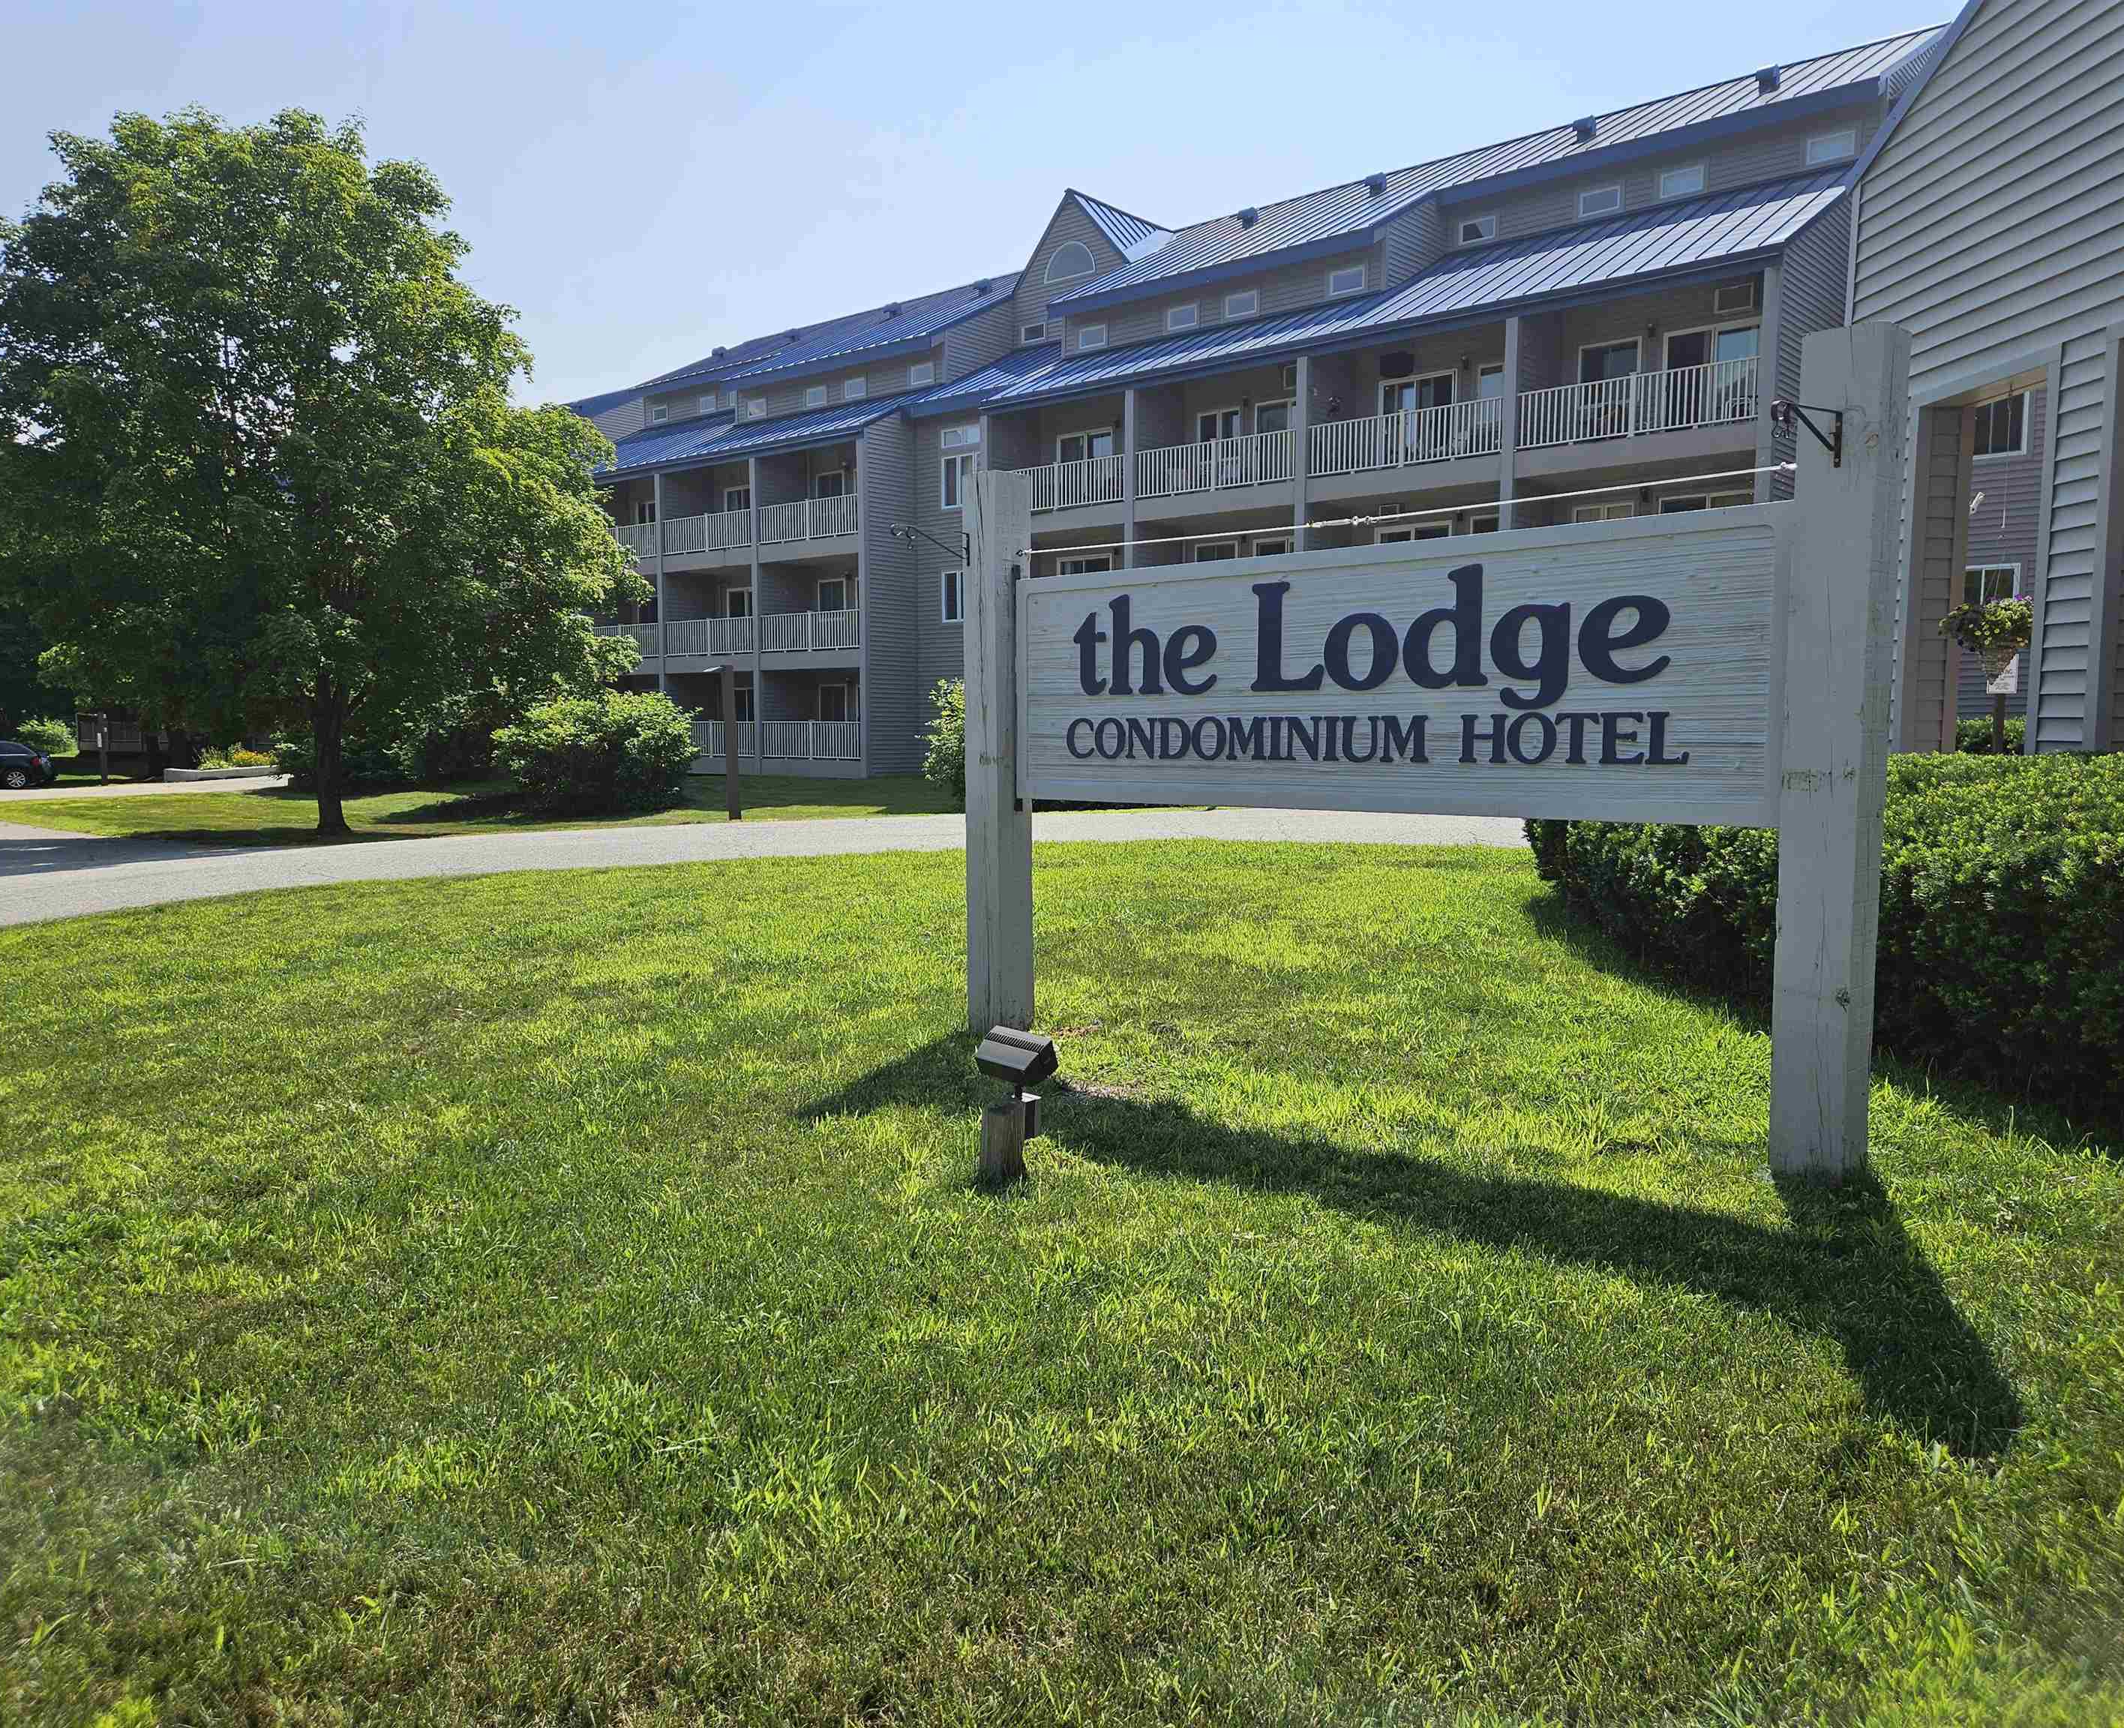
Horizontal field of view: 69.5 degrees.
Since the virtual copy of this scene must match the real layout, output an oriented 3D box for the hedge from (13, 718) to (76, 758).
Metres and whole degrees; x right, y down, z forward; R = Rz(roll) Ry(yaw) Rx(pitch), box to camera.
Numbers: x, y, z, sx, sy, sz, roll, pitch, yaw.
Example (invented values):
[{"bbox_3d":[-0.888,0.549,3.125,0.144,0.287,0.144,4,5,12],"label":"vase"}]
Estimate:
[{"bbox_3d":[-38.451,-4.756,57.798,2.700,1.558,2.000,-3,6,-33],"label":"hedge"}]

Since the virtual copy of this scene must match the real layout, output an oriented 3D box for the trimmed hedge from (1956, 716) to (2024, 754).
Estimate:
[{"bbox_3d":[13.910,-1.548,22.955,1.800,1.351,1.200,4,7,41],"label":"trimmed hedge"}]

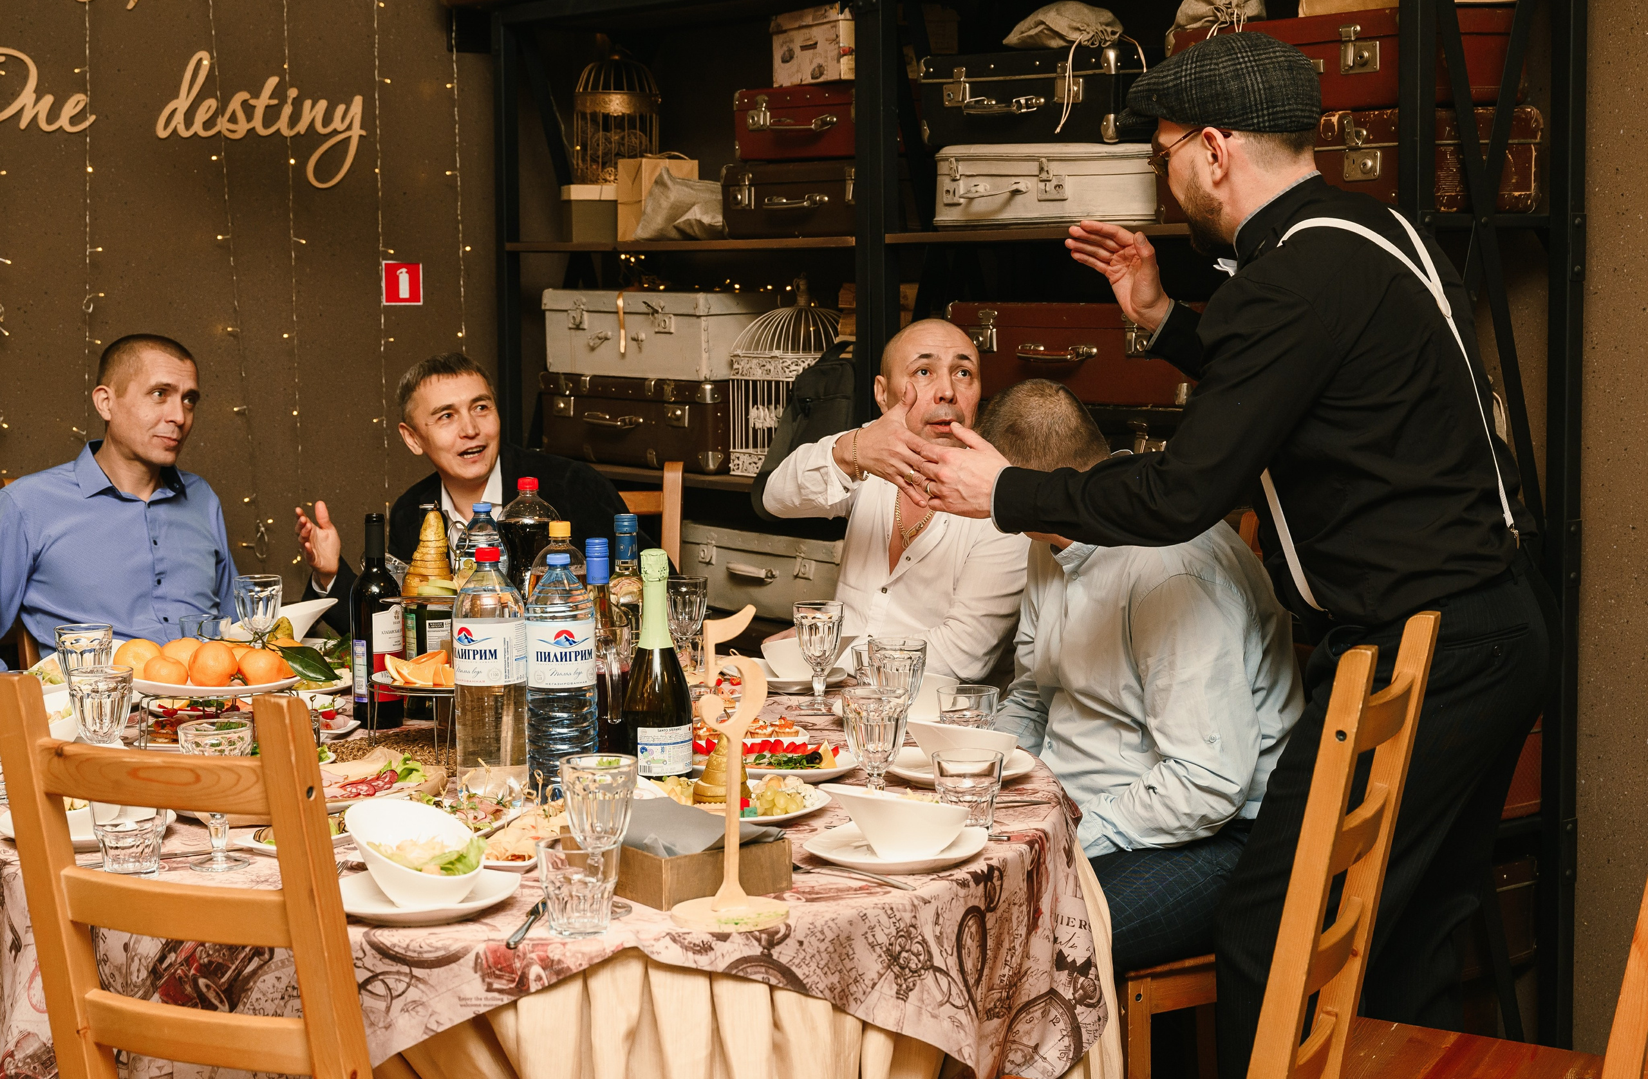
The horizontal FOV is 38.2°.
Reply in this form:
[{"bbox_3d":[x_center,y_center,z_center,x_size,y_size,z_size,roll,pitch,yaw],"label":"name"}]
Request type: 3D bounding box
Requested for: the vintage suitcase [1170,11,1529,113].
[{"bbox_3d":[0.951,-0.857,4.384,0.340,0.176,0.570,-5,8,-39],"label":"vintage suitcase"}]

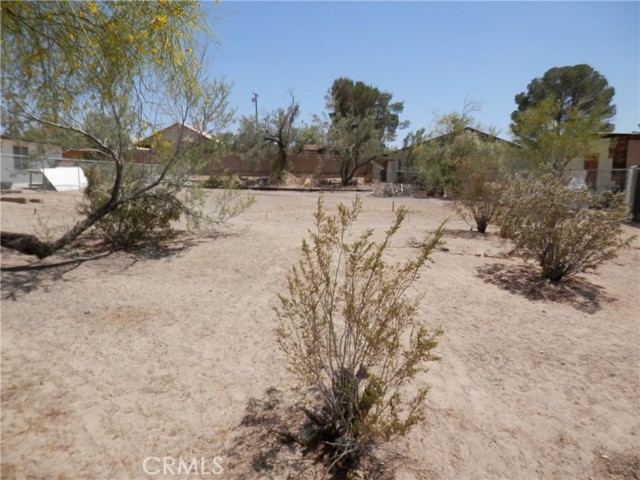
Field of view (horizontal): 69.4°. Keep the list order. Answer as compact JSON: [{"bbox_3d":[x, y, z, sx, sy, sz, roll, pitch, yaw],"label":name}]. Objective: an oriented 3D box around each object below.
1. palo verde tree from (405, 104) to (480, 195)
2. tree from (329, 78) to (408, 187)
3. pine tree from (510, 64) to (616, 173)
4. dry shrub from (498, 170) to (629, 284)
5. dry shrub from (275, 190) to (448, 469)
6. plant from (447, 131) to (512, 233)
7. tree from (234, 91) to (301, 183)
[{"bbox_3d":[4.687,-3.427,17.543,2.803,3.466,2.663,2,9,15],"label":"palo verde tree"},{"bbox_3d":[2.466,-5.706,24.511,4.137,5.489,3.930,1,9,6],"label":"tree"},{"bbox_3d":[17.083,-8.385,32.426,6.448,7.506,6.125,4,10,27],"label":"pine tree"},{"bbox_3d":[2.932,-0.174,5.543,1.371,1.304,1.303,5,10,28],"label":"dry shrub"},{"bbox_3d":[0.195,0.426,2.279,0.818,1.277,0.777,1,9,5],"label":"dry shrub"},{"bbox_3d":[3.124,-1.139,9.053,1.198,1.963,1.138,3,9,19],"label":"plant"},{"bbox_3d":[-2.951,-5.765,25.980,3.612,5.086,3.432,-1,9,-6],"label":"tree"}]

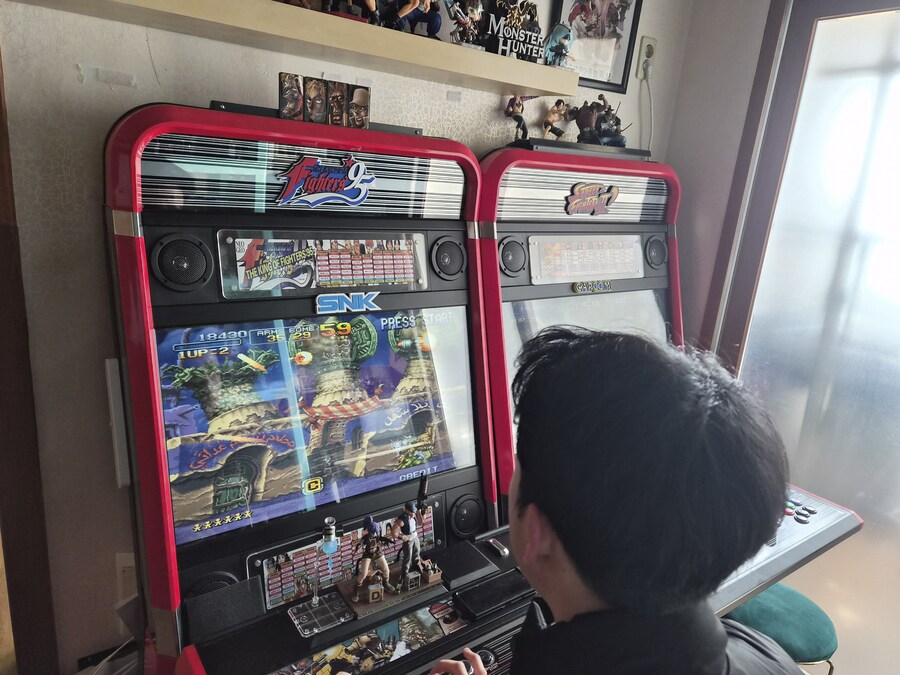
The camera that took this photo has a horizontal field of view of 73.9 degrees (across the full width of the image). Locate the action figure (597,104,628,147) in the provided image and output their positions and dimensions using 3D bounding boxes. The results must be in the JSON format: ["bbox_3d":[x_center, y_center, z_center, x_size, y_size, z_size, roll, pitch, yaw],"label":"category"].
[{"bbox_3d":[0.485,-0.630,1.784,0.088,0.124,0.080,-3,17,-27],"label":"action figure"}]

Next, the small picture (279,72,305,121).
[{"bbox_3d":[-0.310,-0.470,1.170,0.052,0.085,0.015,-6,19,-36],"label":"small picture"}]

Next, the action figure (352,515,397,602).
[{"bbox_3d":[-0.152,0.449,1.210,0.085,0.182,0.065,-2,17,-25],"label":"action figure"}]

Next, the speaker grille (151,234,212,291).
[{"bbox_3d":[-0.487,-0.137,1.092,0.104,0.104,0.020,-6,9,-35],"label":"speaker grille"}]

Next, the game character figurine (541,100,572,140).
[{"bbox_3d":[0.298,-0.605,1.655,0.065,0.115,0.070,17,19,38],"label":"game character figurine"}]

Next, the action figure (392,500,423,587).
[{"bbox_3d":[-0.093,0.437,1.262,0.080,0.185,0.070,-6,19,-36],"label":"action figure"}]

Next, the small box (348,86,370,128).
[{"bbox_3d":[-0.193,-0.481,1.260,0.050,0.088,0.015,-6,19,-35],"label":"small box"}]

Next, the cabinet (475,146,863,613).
[{"bbox_3d":[0.517,0.346,1.685,0.800,1.630,0.910,-6,19,-35],"label":"cabinet"}]

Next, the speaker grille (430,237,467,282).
[{"bbox_3d":[-0.001,-0.191,1.440,0.104,0.104,0.020,-6,9,-35],"label":"speaker grille"}]

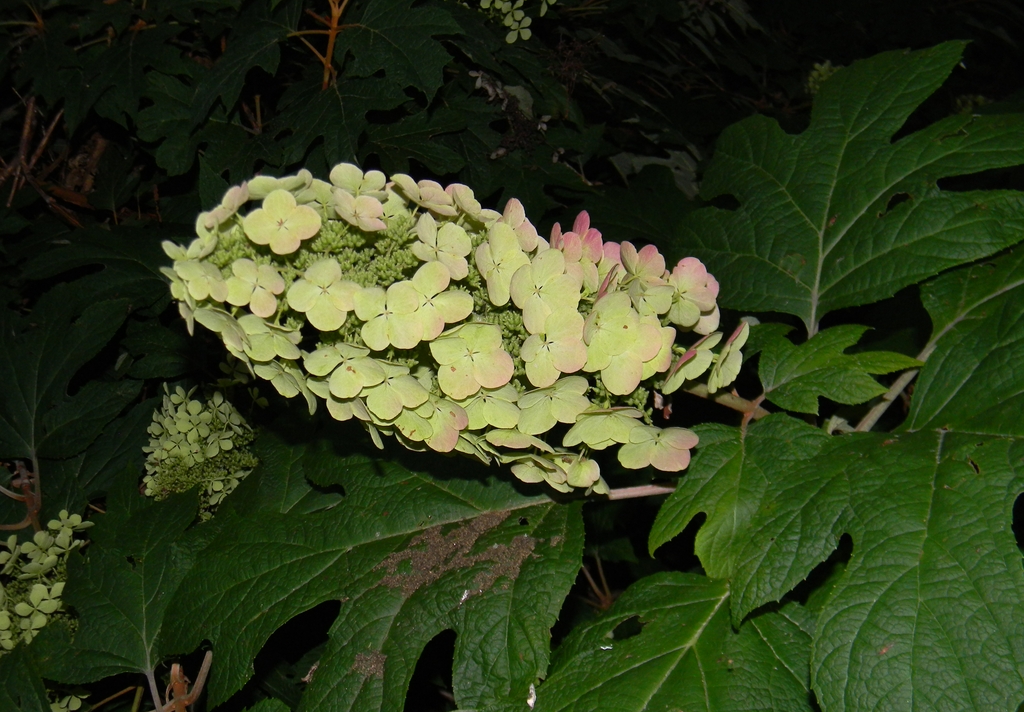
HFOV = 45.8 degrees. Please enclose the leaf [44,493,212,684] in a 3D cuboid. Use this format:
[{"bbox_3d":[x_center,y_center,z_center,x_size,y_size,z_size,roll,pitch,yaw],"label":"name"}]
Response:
[{"bbox_3d":[-0.272,0.166,0.870,0.125,0.030,0.140,2,57,2],"label":"leaf"}]

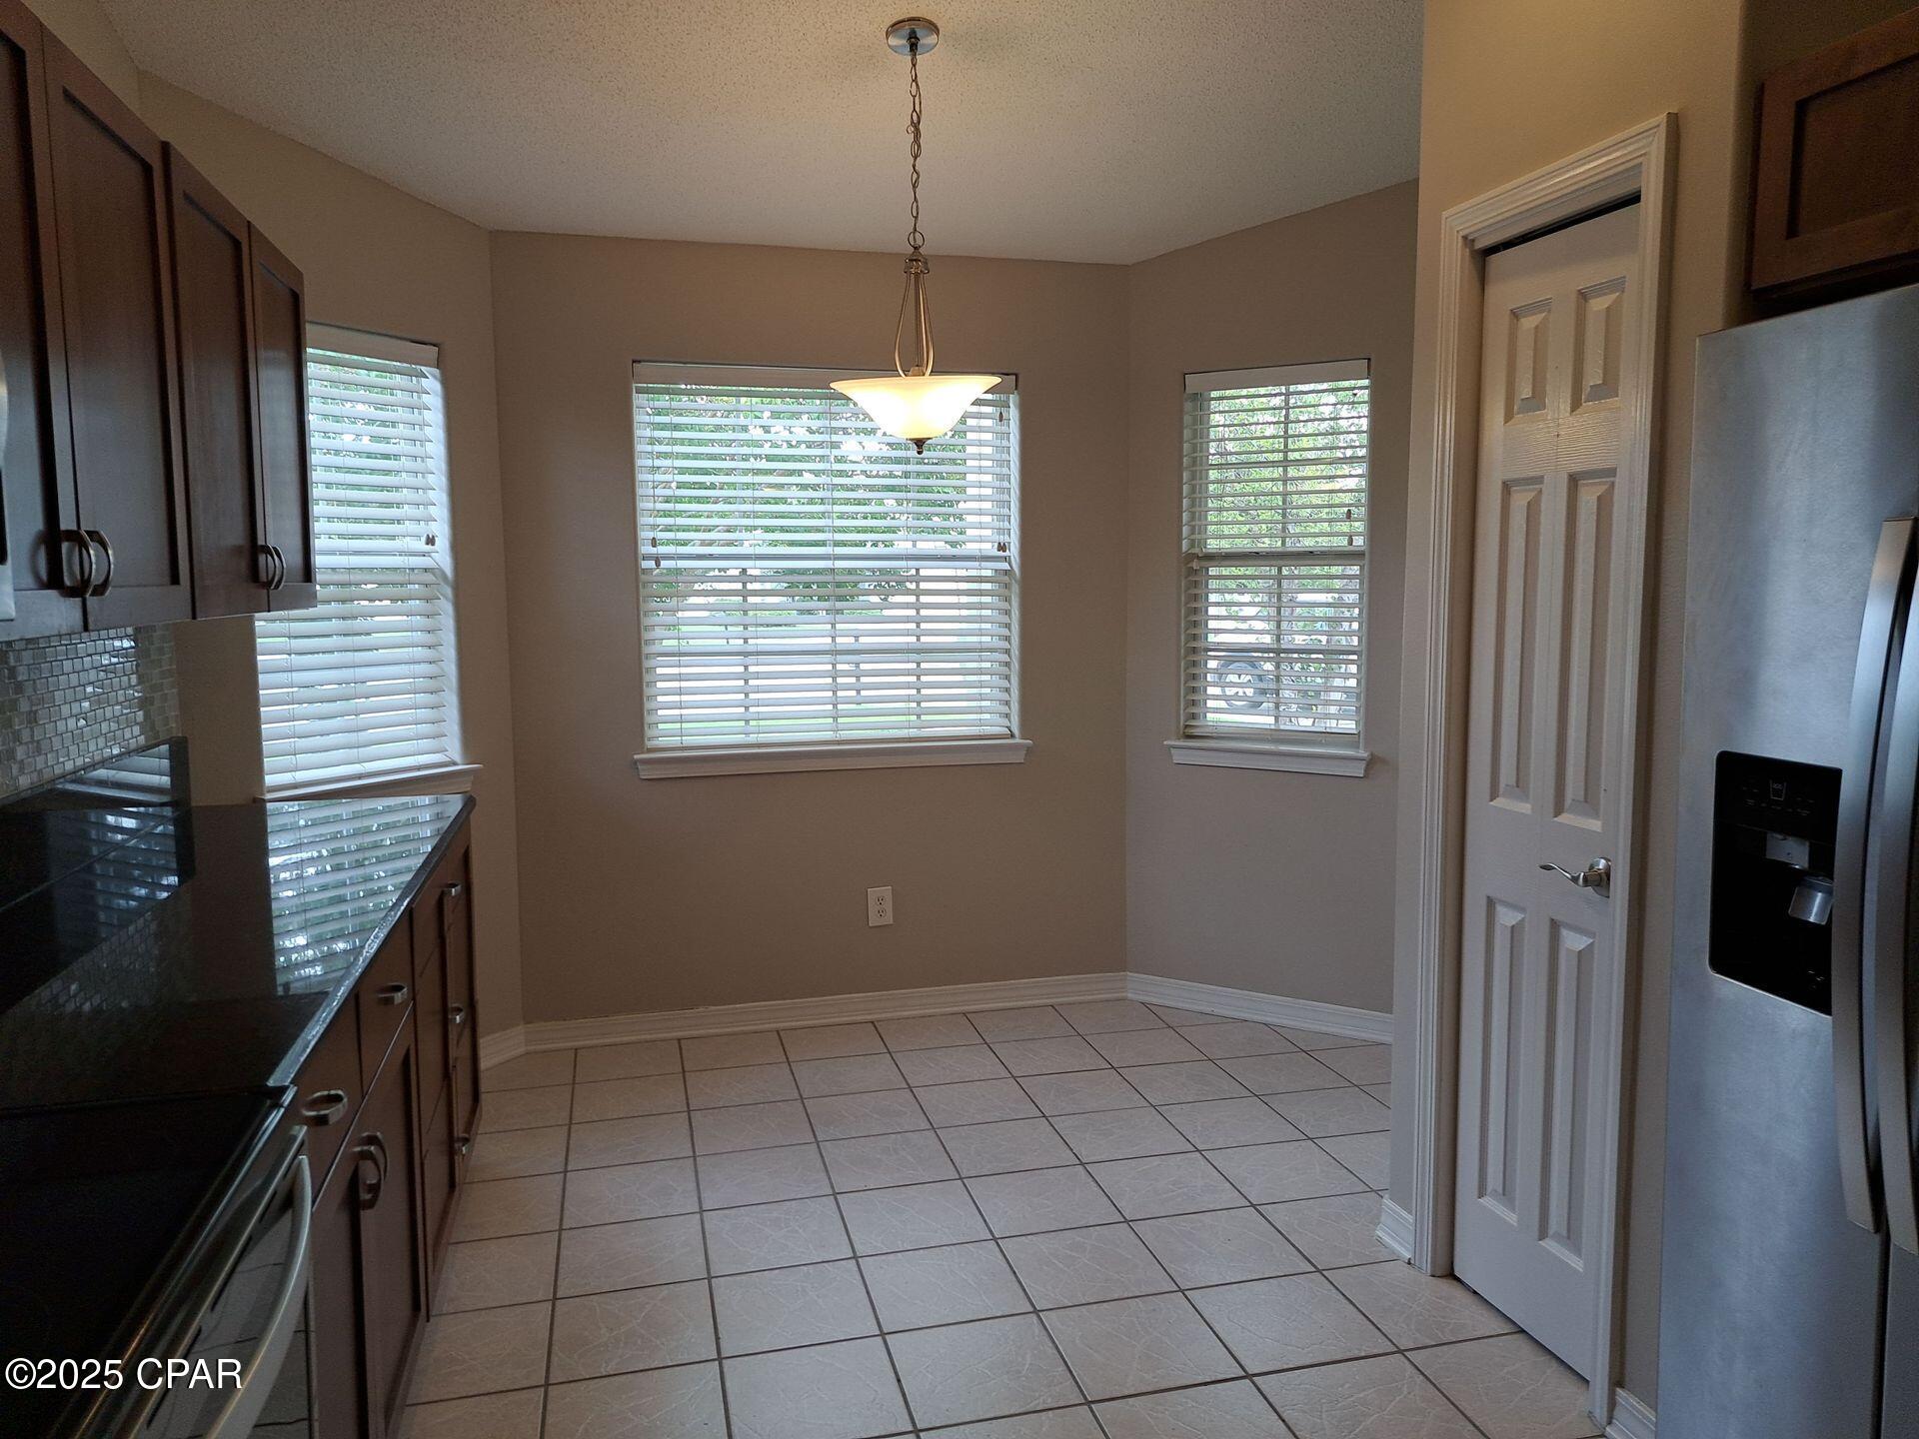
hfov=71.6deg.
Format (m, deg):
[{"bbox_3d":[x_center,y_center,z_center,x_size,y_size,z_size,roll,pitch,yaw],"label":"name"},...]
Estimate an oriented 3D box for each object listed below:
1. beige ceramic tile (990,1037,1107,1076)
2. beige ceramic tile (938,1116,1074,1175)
[{"bbox_3d":[0.271,1.024,4.032,0.302,0.010,0.302,-2,6,-14],"label":"beige ceramic tile"},{"bbox_3d":[0.120,1.092,3.377,0.300,0.010,0.300,-2,6,-14],"label":"beige ceramic tile"}]

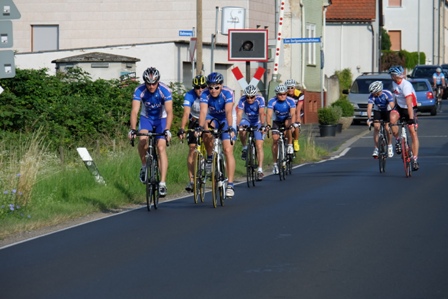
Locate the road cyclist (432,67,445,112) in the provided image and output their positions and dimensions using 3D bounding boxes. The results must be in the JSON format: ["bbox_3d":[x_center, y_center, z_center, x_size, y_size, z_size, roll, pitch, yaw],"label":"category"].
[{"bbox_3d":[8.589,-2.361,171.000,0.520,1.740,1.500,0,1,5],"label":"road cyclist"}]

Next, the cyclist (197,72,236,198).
[{"bbox_3d":[-0.102,-0.183,53.800,0.510,1.570,0.950,0,1,5],"label":"cyclist"}]

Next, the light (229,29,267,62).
[{"bbox_3d":[0.565,-2.397,99.000,0.920,0.770,0.180,0,0,5],"label":"light"}]

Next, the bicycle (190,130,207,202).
[{"bbox_3d":[-0.312,0.210,55.400,0.440,0.970,1.670,0,0,4],"label":"bicycle"}]

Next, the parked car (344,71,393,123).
[{"bbox_3d":[5.132,-1.688,145.000,1.880,1.740,4.550,0,0,3],"label":"parked car"}]

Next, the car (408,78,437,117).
[{"bbox_3d":[7.500,-2.026,168.000,1.670,1.430,3.850,0,1,4],"label":"car"}]

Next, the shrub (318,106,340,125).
[{"bbox_3d":[2.969,-0.966,122.000,0.570,0.520,0.570,0,0,3],"label":"shrub"}]

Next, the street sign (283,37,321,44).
[{"bbox_3d":[2.449,-3.382,134.000,1.150,0.155,0.030,-1,1,3],"label":"street sign"}]

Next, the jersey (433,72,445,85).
[{"bbox_3d":[8.583,-2.818,171.200,0.480,0.470,0.450,0,1,5],"label":"jersey"}]

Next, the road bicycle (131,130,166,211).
[{"bbox_3d":[-0.855,0.248,51.500,0.440,0.970,1.670,0,0,4],"label":"road bicycle"}]

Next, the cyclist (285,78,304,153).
[{"bbox_3d":[1.197,-0.419,76.500,0.520,1.600,0.950,0,1,5],"label":"cyclist"}]

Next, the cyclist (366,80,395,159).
[{"bbox_3d":[2.800,-0.520,76.500,0.490,1.390,0.850,0,0,6],"label":"cyclist"}]

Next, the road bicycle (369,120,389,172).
[{"bbox_3d":[2.890,-0.056,78.693,0.430,0.970,1.660,0,1,5],"label":"road bicycle"}]

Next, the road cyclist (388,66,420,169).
[{"bbox_3d":[3.087,-0.530,73.600,0.530,1.800,0.920,0,1,7],"label":"road cyclist"}]

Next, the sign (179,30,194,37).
[{"bbox_3d":[-1.266,-3.832,142.000,0.520,0.180,0.030,0,1,-11],"label":"sign"}]

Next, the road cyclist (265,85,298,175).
[{"bbox_3d":[0.988,-0.339,73.500,0.500,1.530,0.900,0,0,4],"label":"road cyclist"}]

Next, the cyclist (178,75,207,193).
[{"bbox_3d":[-0.334,-0.197,55.200,0.490,1.510,0.920,0,0,4],"label":"cyclist"}]

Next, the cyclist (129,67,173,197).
[{"bbox_3d":[-0.903,-0.213,53.000,0.540,1.600,0.950,0,1,5],"label":"cyclist"}]

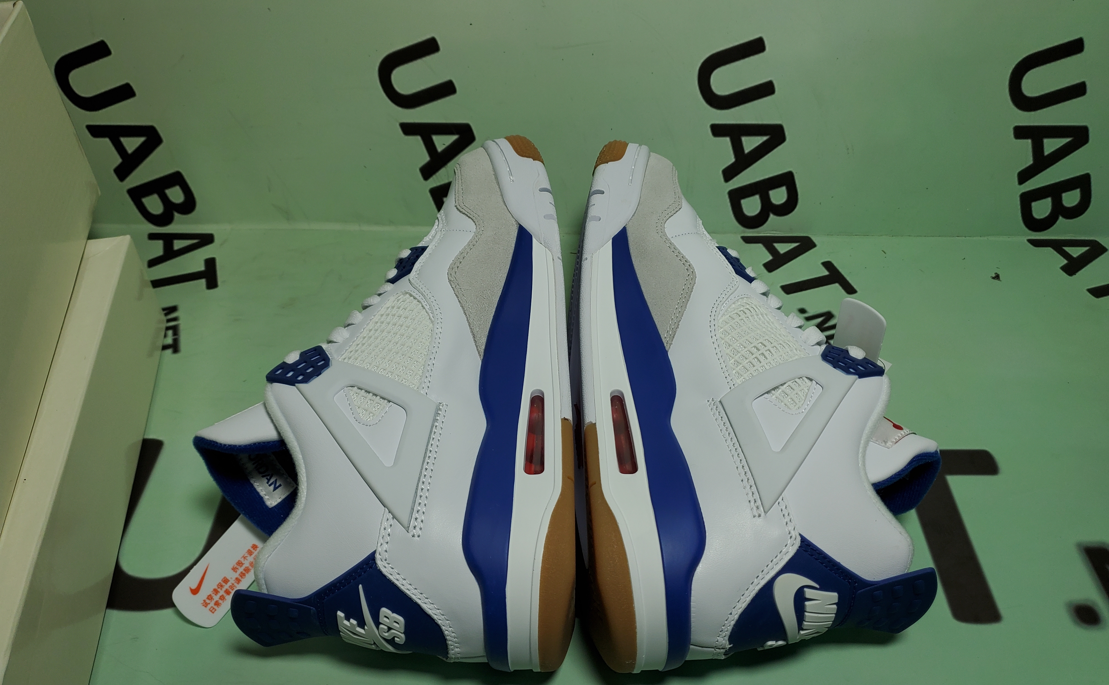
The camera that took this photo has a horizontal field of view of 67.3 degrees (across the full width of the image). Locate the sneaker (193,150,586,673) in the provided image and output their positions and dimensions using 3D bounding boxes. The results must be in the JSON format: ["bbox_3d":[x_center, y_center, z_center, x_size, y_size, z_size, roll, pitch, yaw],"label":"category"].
[{"bbox_3d":[-0.071,0.007,0.411,0.158,0.110,0.300,-2,48,1],"label":"sneaker"}]

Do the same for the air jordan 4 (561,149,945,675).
[{"bbox_3d":[0.089,0.010,0.414,0.158,0.110,0.300,2,48,-4],"label":"air jordan 4"}]

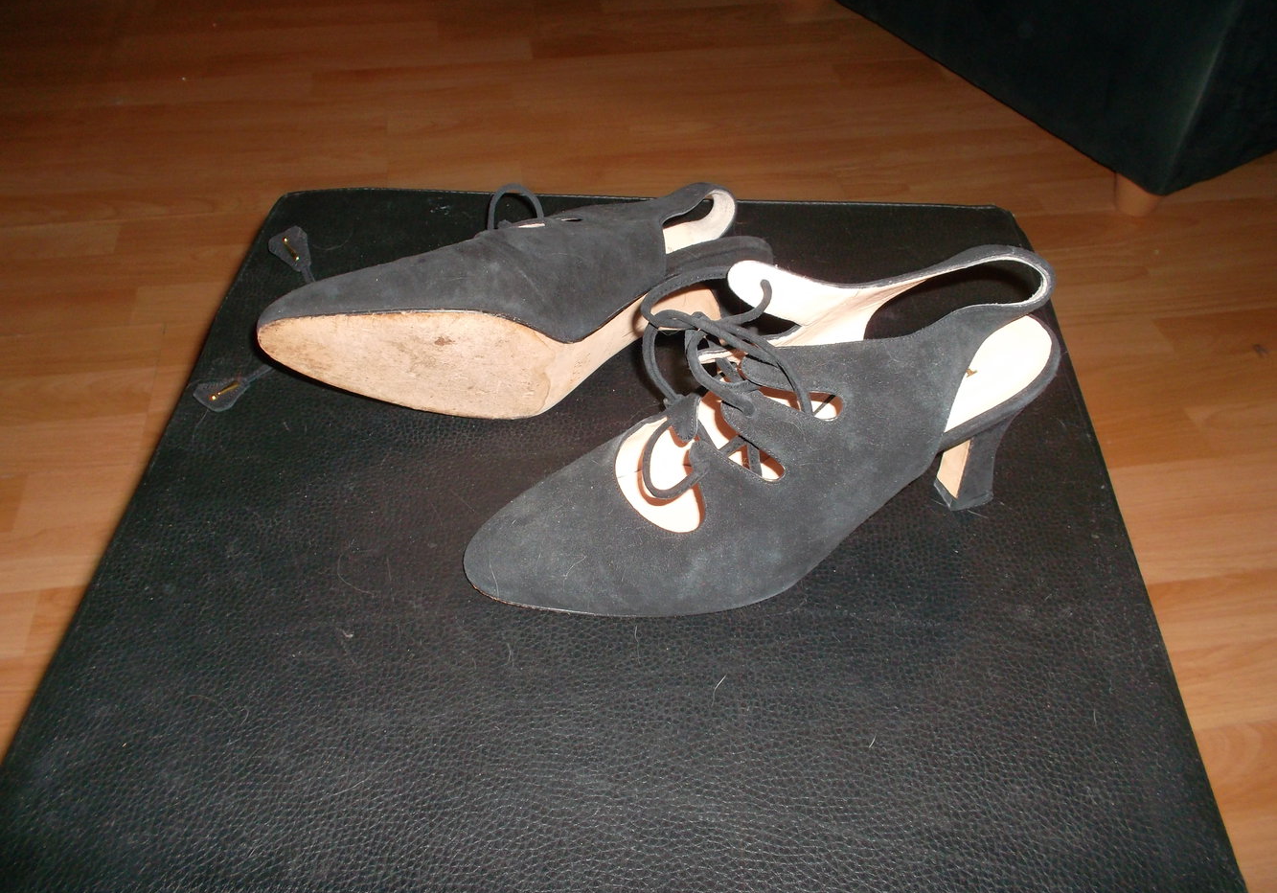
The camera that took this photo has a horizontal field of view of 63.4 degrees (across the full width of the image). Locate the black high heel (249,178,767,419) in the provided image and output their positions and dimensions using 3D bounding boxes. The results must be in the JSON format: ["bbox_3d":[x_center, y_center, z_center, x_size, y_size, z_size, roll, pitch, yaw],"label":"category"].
[{"bbox_3d":[-0.054,-0.089,0.512,0.243,0.077,0.132,4,53,-1],"label":"black high heel"}]

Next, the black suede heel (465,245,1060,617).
[{"bbox_3d":[0.049,-0.004,0.407,0.243,0.135,0.078,-9,51,-9],"label":"black suede heel"}]

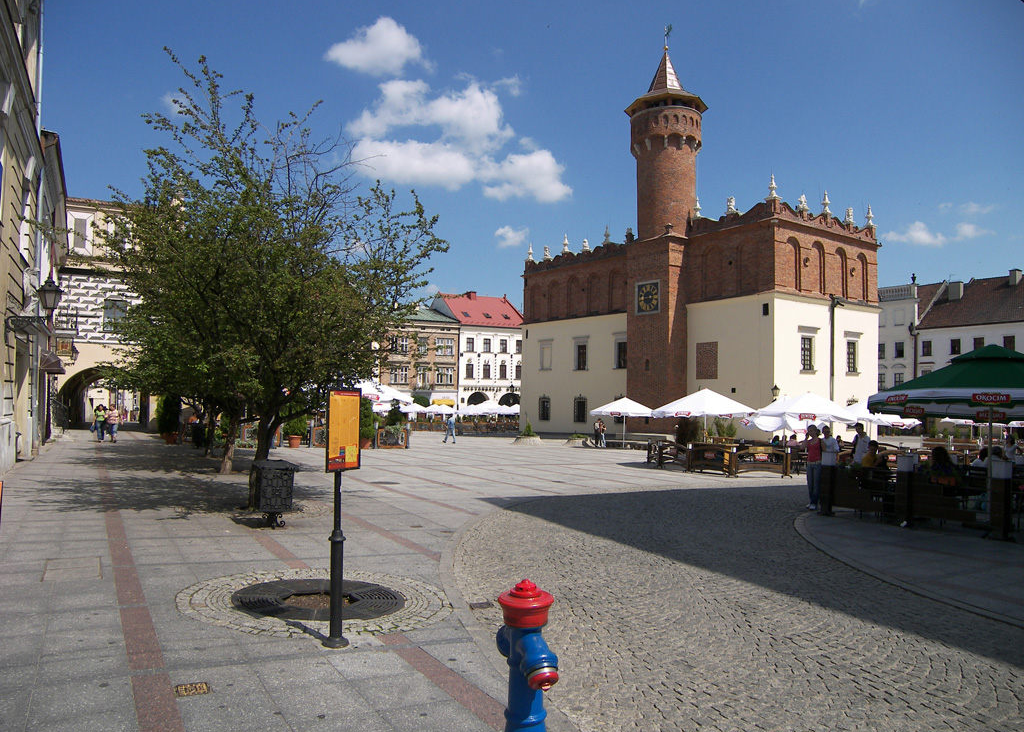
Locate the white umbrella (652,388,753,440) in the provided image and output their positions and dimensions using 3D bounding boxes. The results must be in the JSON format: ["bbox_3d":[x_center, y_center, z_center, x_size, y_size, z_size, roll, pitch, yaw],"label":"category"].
[{"bbox_3d":[7.988,2.438,29.231,3.000,3.020,3.000,2,-3,-33],"label":"white umbrella"}]

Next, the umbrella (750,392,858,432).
[{"bbox_3d":[10.841,2.368,25.923,3.750,2.800,3.750,1,-3,0],"label":"umbrella"}]

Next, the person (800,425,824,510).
[{"bbox_3d":[5.821,1.973,13.800,0.500,1.660,0.360,-1,-4,27],"label":"person"}]

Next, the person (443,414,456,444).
[{"bbox_3d":[-3.537,3.537,40.339,0.720,1.680,0.500,1,-3,-6],"label":"person"}]

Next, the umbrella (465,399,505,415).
[{"bbox_3d":[-2.102,4.370,62.923,3.800,2.800,3.800,1,-3,0],"label":"umbrella"}]

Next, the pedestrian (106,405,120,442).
[{"bbox_3d":[-17.031,2.431,30.437,0.580,1.630,0.400,2,-3,-29],"label":"pedestrian"}]

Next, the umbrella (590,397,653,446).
[{"bbox_3d":[6.567,3.353,42.418,3.750,3.000,3.750,1,-3,0],"label":"umbrella"}]

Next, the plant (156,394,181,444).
[{"bbox_3d":[-14.998,2.336,31.000,1.030,2.180,1.030,1,-3,0],"label":"plant"}]

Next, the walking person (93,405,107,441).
[{"bbox_3d":[-17.609,2.440,30.437,0.550,1.630,0.400,2,-3,-29],"label":"walking person"}]

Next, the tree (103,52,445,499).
[{"bbox_3d":[-4.115,-1.486,12.200,5.500,7.700,5.300,1,-3,0],"label":"tree"}]

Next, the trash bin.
[{"bbox_3d":[-3.529,1.889,10.589,0.570,1.000,0.500,2,-3,-29],"label":"trash bin"}]

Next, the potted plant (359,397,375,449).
[{"bbox_3d":[-6.706,2.586,32.500,0.880,2.380,0.880,1,-3,0],"label":"potted plant"}]

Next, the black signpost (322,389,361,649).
[{"bbox_3d":[-1.321,1.147,5.478,0.200,1.950,0.390,-1,-3,27],"label":"black signpost"}]

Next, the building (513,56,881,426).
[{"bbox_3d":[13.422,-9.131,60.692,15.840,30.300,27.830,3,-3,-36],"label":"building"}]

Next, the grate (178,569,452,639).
[{"bbox_3d":[-1.681,2.022,6.200,2.280,0.080,2.280,3,-5,0],"label":"grate"}]

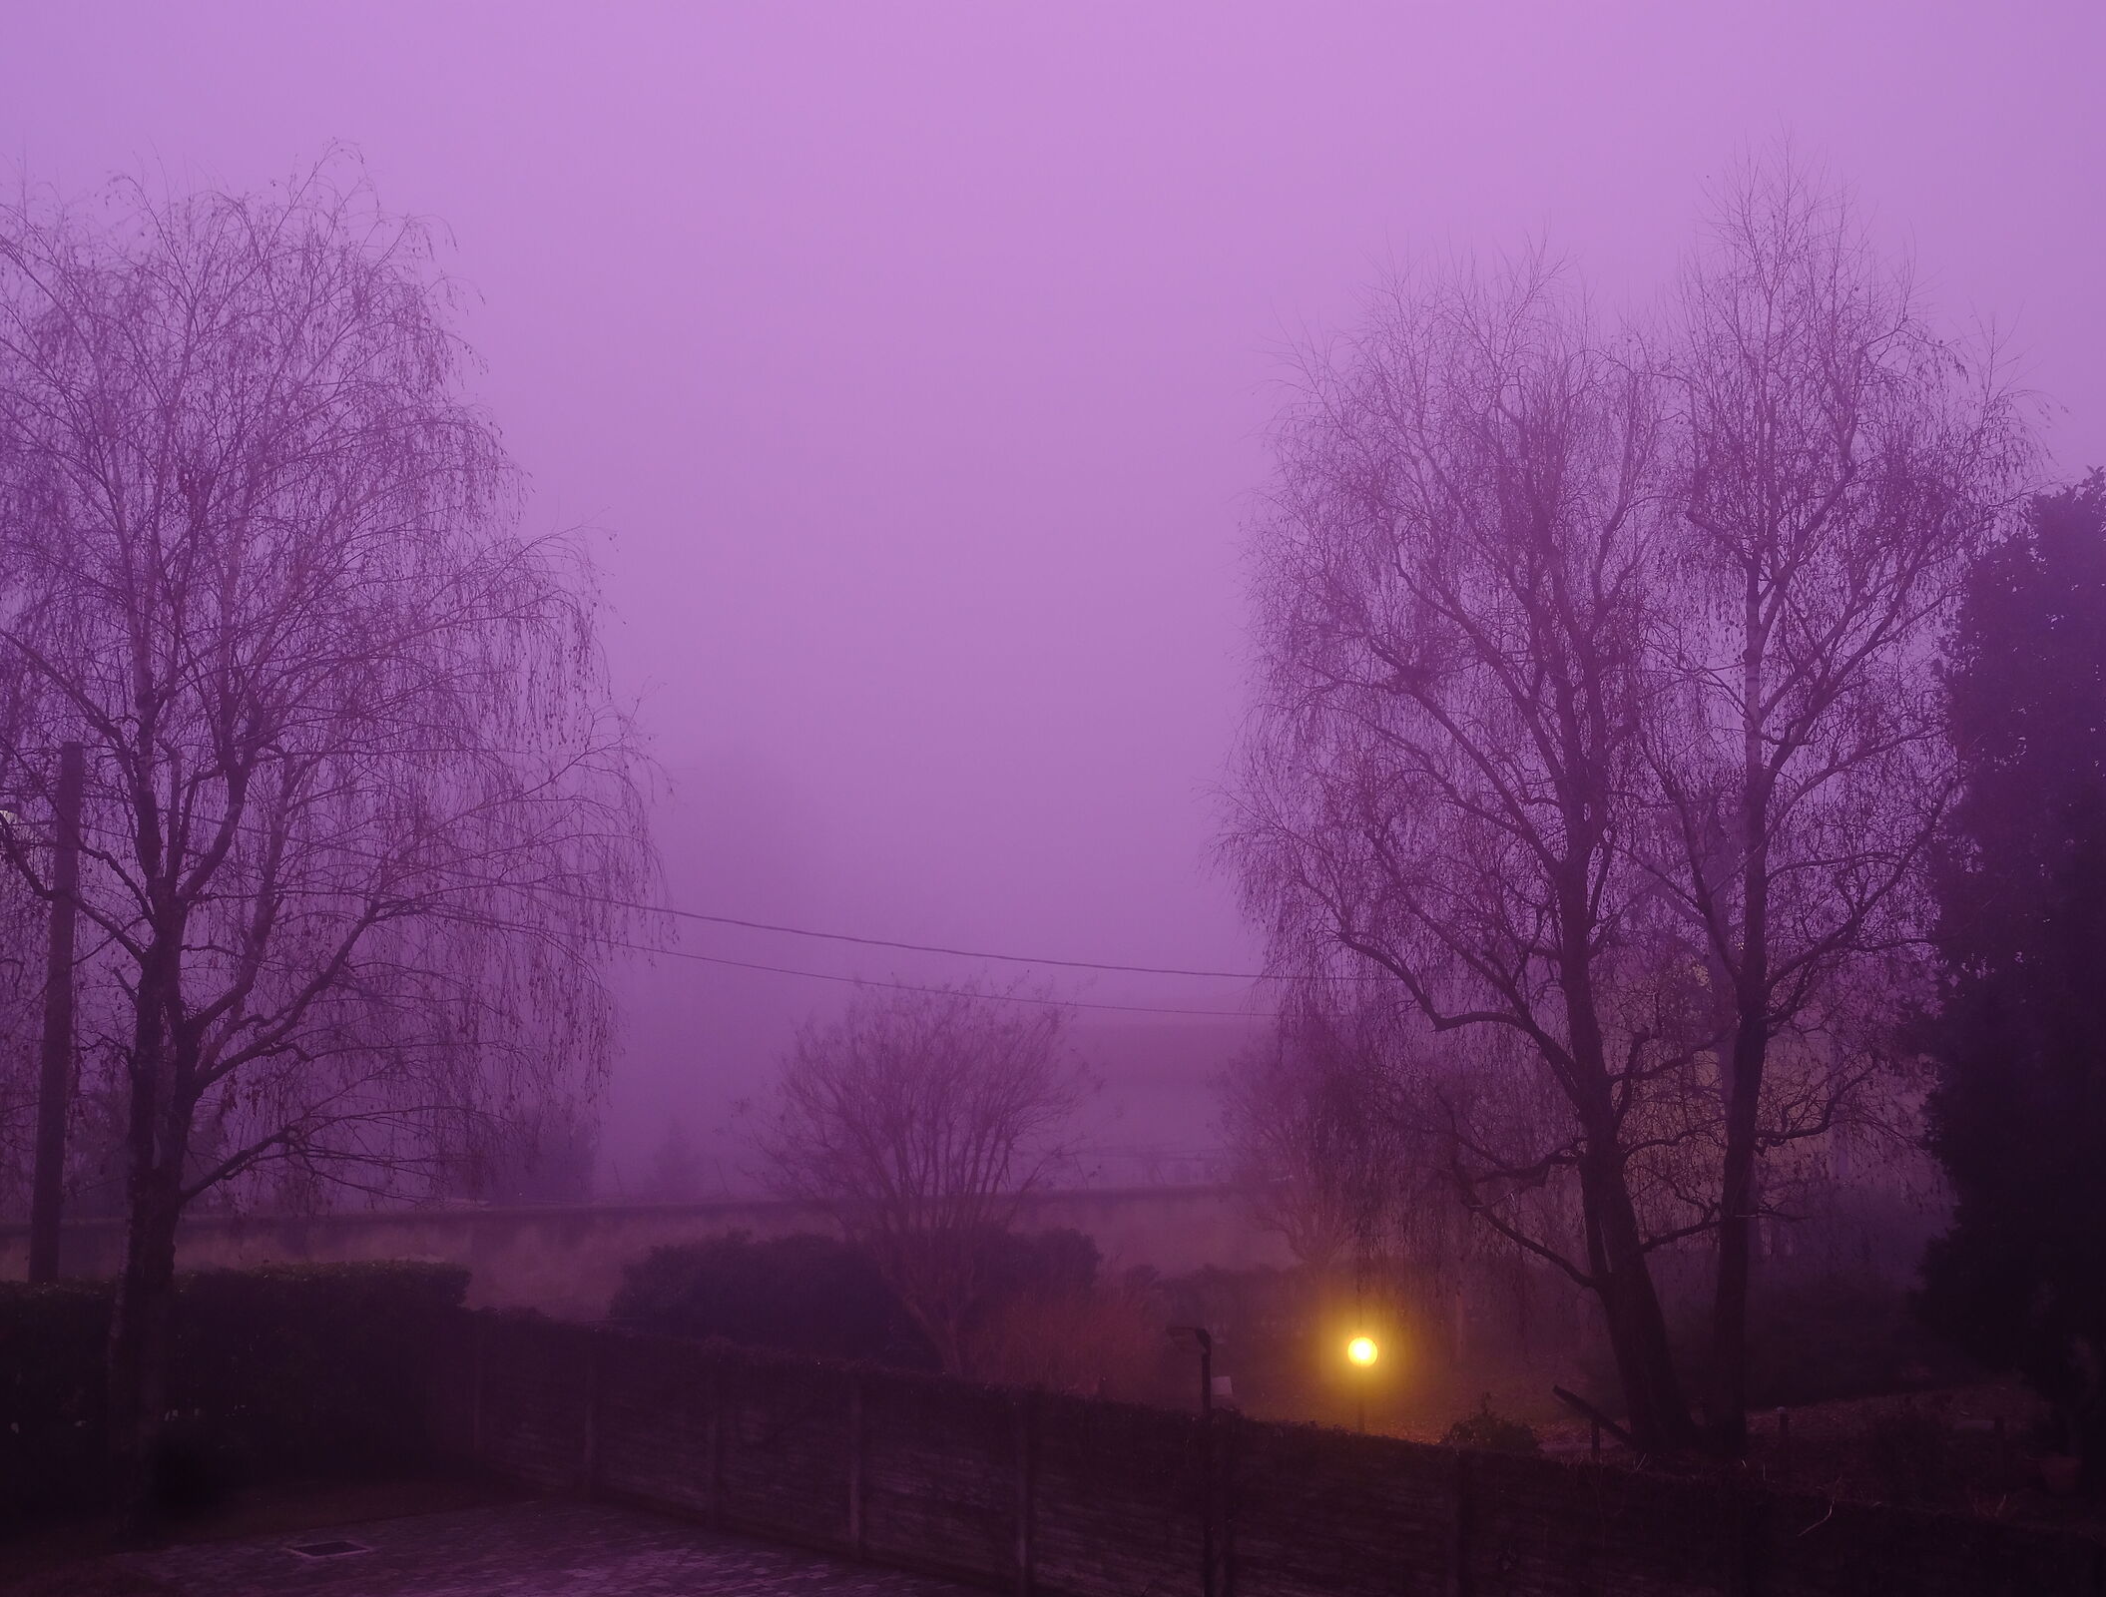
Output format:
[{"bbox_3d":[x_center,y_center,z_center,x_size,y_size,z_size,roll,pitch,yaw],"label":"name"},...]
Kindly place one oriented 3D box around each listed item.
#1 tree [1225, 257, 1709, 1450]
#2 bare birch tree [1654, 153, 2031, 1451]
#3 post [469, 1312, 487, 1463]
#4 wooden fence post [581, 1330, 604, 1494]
[{"bbox_3d":[4.595,0.425,25.863,5.385,13.345,5.200,0,-7,0],"label":"tree"},{"bbox_3d":[8.799,-0.196,25.939,4.191,14.595,4.191,0,-7,0],"label":"bare birch tree"},{"bbox_3d":[-5.968,6.172,24.238,0.130,1.540,0.130,7,-10,-43],"label":"post"},{"bbox_3d":[-4.528,5.987,22.728,0.130,1.540,0.130,7,-10,-43],"label":"wooden fence post"}]

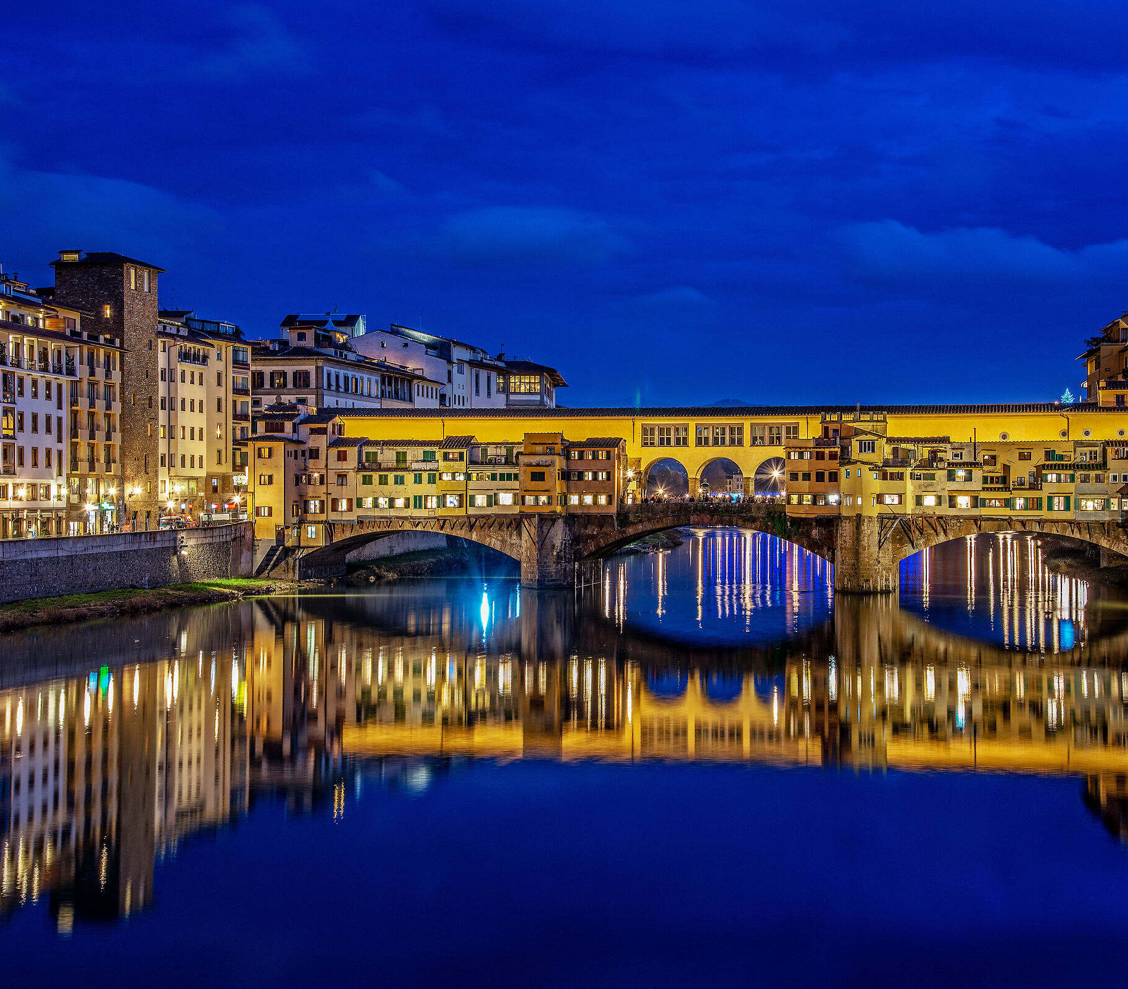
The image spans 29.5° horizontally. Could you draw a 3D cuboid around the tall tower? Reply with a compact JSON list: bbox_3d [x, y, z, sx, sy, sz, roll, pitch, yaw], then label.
[{"bbox_3d":[-50.700,-11.200,238.300,9.200,31.000,9.200,0,0,16],"label":"tall tower"}]

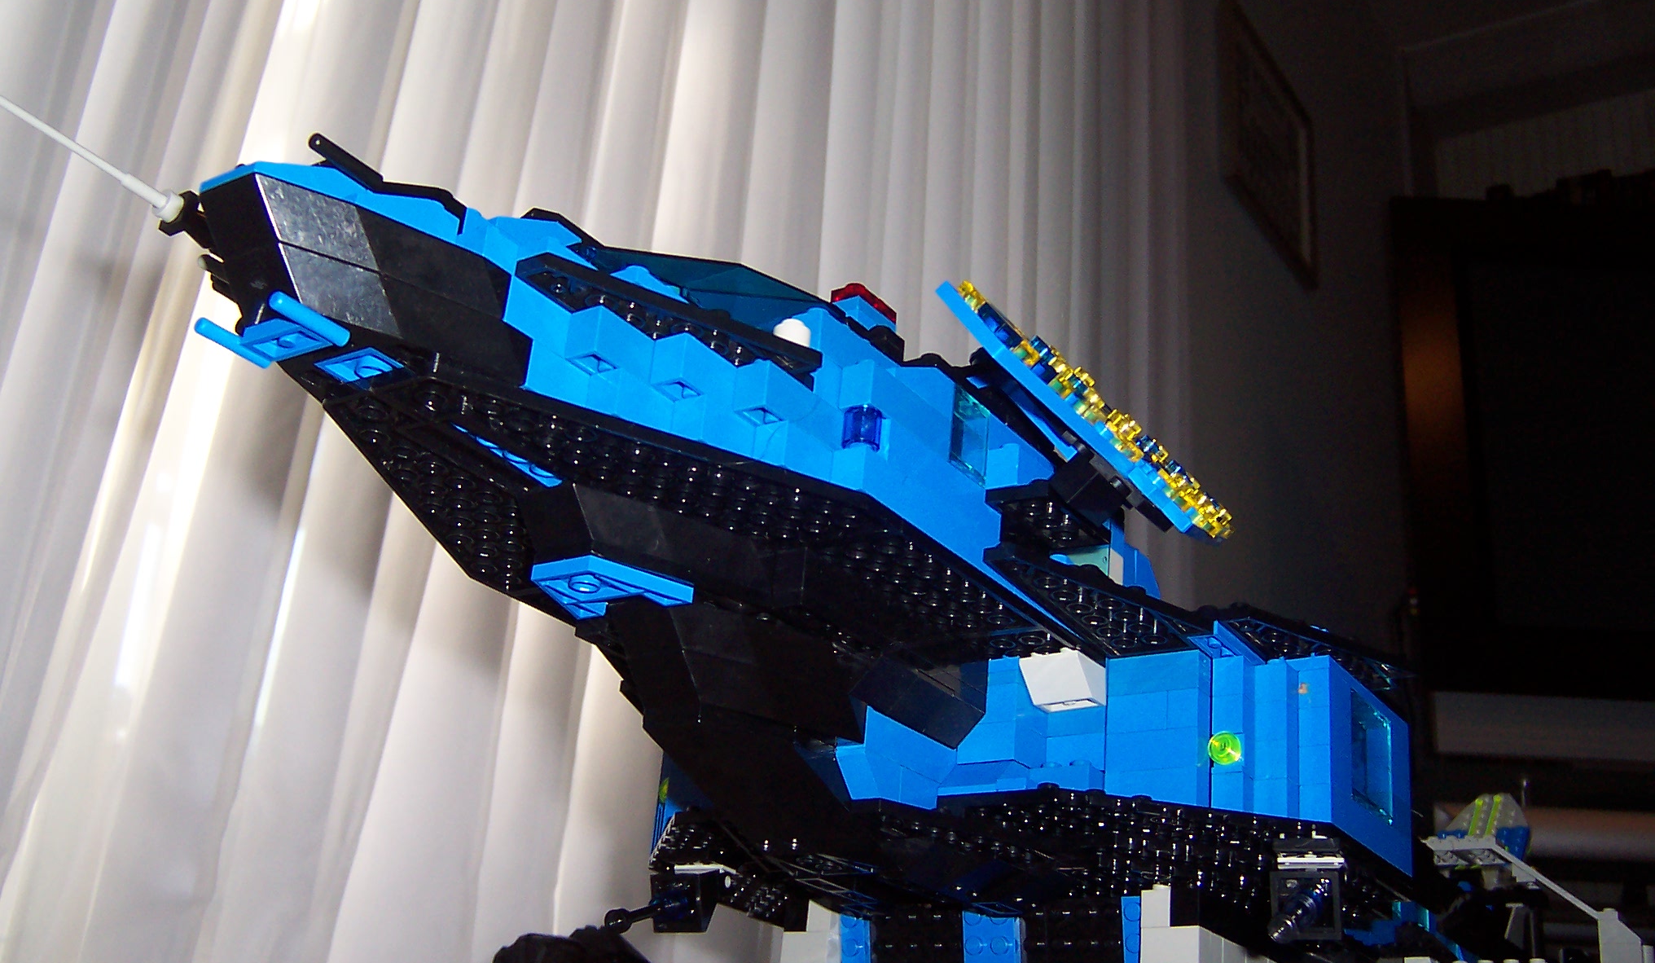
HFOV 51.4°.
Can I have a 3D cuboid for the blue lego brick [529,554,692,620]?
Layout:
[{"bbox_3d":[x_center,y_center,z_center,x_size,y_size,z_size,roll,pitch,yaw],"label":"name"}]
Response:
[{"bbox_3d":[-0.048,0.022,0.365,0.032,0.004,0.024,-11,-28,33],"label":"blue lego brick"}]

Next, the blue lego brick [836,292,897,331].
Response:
[{"bbox_3d":[0.008,-0.036,0.415,0.008,0.010,0.016,-11,-28,33],"label":"blue lego brick"}]

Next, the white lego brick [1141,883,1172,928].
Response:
[{"bbox_3d":[0.088,0.113,0.453,0.008,0.010,0.009,-11,-28,33],"label":"white lego brick"}]

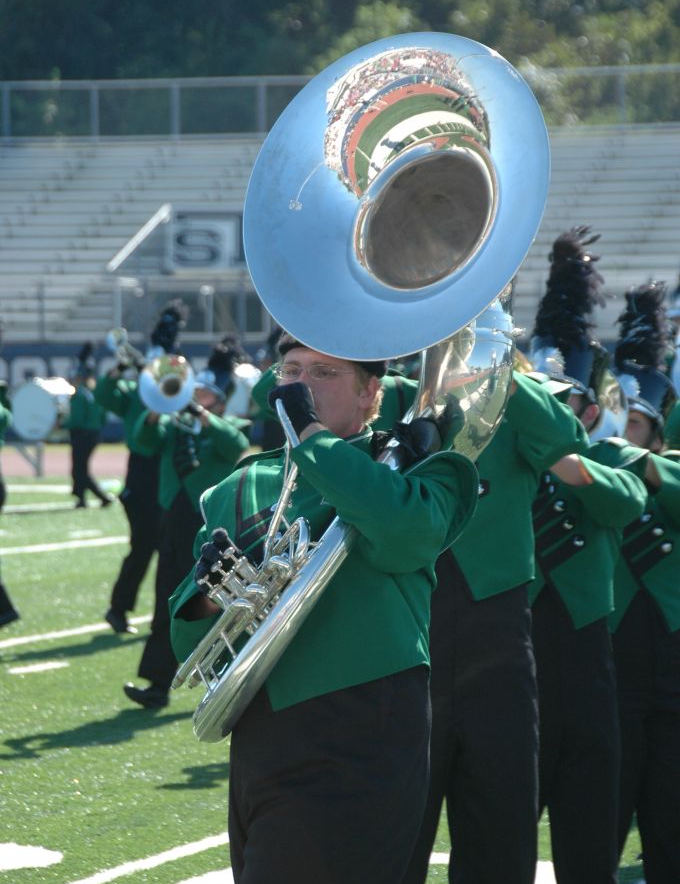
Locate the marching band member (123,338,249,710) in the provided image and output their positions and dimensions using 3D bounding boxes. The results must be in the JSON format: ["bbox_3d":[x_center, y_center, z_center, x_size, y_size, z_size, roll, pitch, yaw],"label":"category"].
[{"bbox_3d":[-0.722,0.386,22.300,0.620,1.750,0.580,0,1,17],"label":"marching band member"}]

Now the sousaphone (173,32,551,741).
[{"bbox_3d":[0.101,-0.105,9.160,0.740,1.330,0.750,0,-10,31],"label":"sousaphone"}]

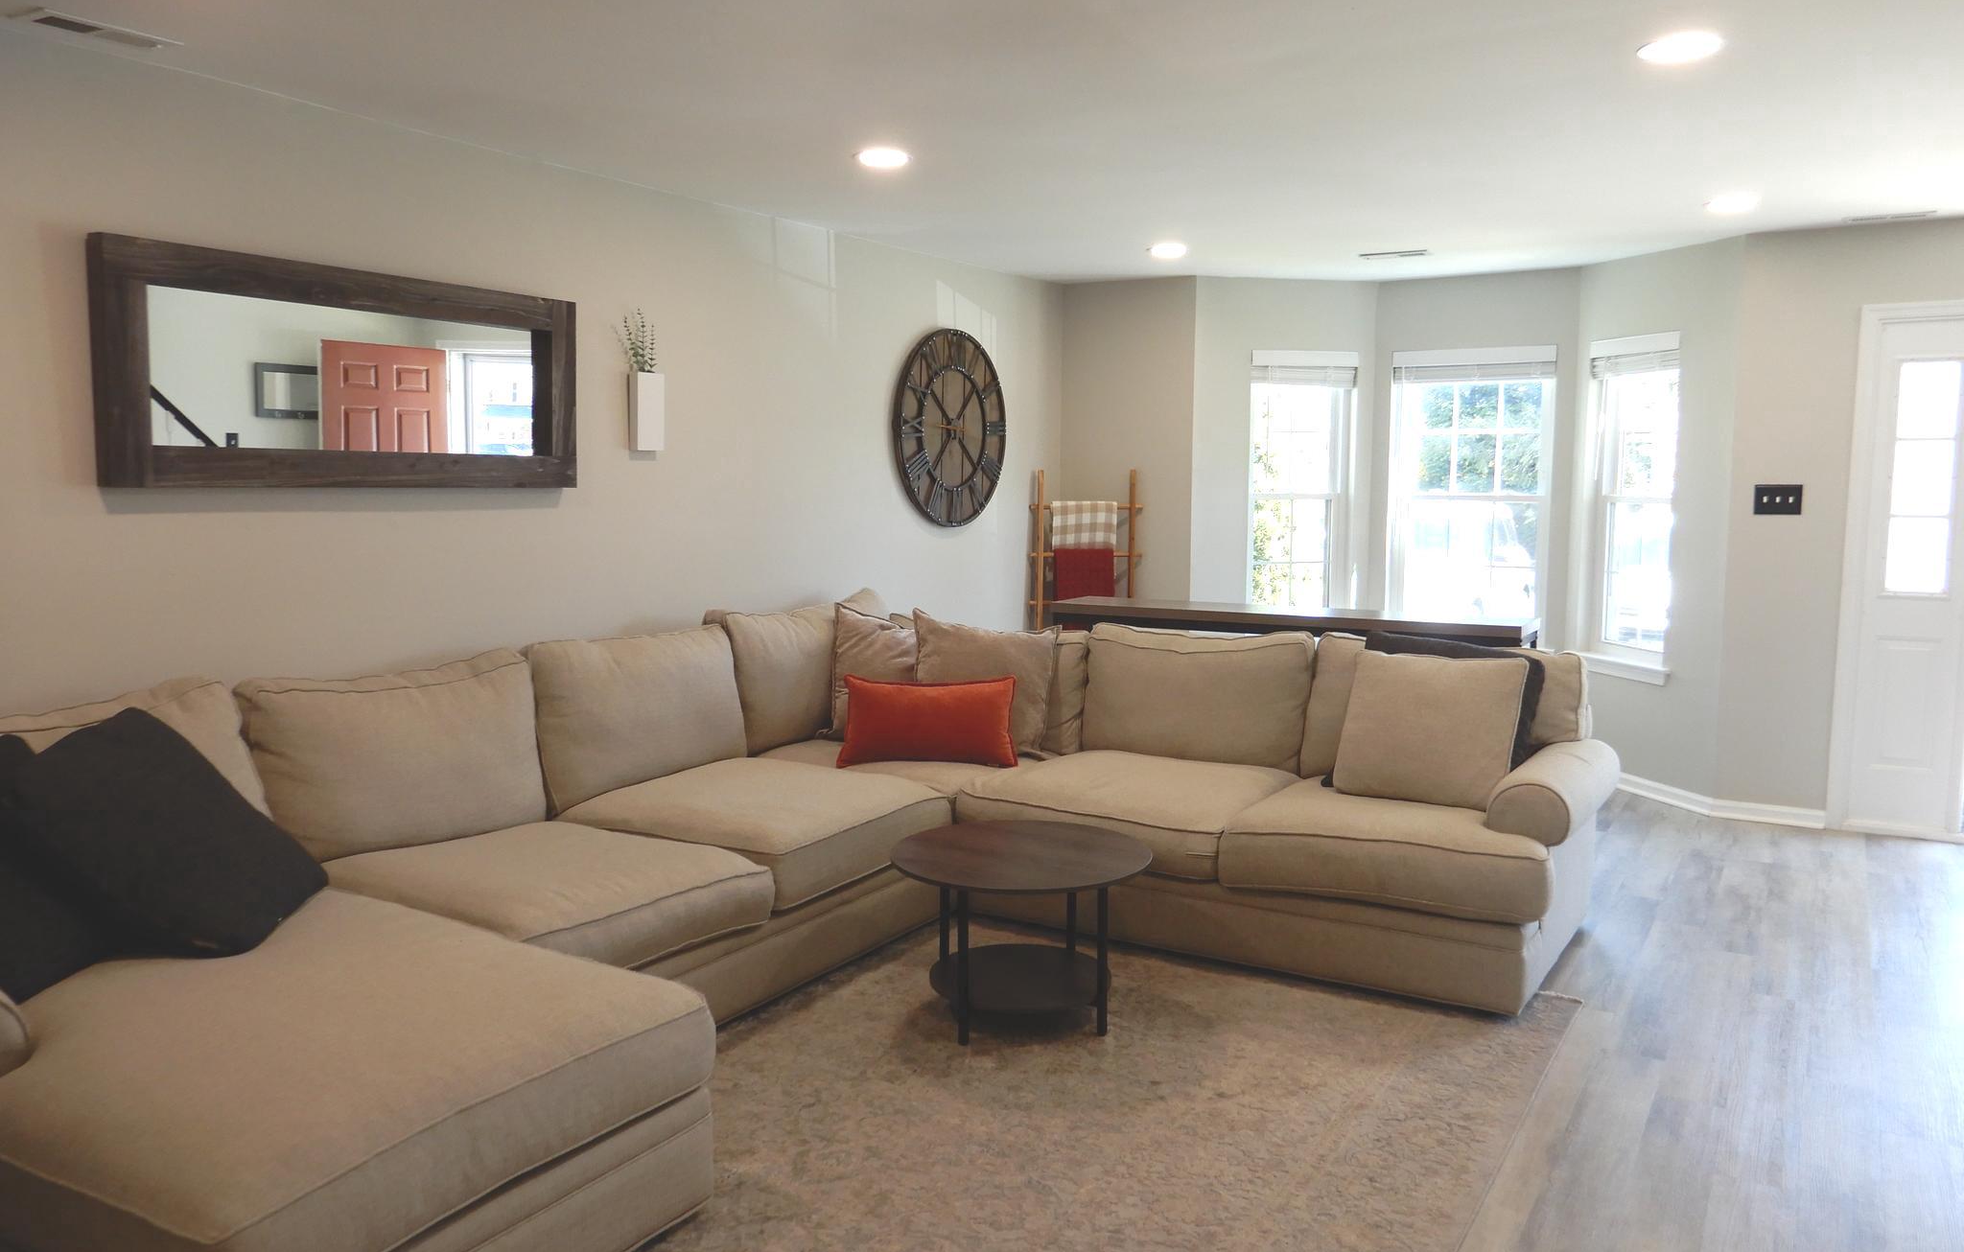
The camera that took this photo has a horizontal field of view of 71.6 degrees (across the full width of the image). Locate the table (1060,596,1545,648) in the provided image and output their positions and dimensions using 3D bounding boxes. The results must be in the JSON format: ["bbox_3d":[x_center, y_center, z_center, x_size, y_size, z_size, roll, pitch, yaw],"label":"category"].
[{"bbox_3d":[1.163,0.399,5.356,1.850,0.925,0.360,4,7,30],"label":"table"}]

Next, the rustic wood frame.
[{"bbox_3d":[-1.735,-0.695,3.875,0.065,0.600,1.430,4,7,32],"label":"rustic wood frame"}]

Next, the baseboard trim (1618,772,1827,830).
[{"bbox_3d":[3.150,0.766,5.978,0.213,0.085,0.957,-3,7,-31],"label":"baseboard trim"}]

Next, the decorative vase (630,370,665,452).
[{"bbox_3d":[-1.176,-0.748,4.775,0.050,0.265,0.120,4,7,32],"label":"decorative vase"}]

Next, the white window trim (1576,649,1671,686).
[{"bbox_3d":[2.963,0.198,6.348,0.070,0.085,0.640,-1,6,-15],"label":"white window trim"}]

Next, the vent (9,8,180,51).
[{"bbox_3d":[-2.039,-1.364,3.138,0.145,0.015,0.300,4,7,32],"label":"vent"}]

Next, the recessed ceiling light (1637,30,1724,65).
[{"bbox_3d":[1.633,-1.352,3.185,0.185,0.025,0.185,4,7,32],"label":"recessed ceiling light"}]

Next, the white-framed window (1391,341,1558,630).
[{"bbox_3d":[2.428,-0.637,6.802,0.770,1.450,0.110,4,7,30],"label":"white-framed window"}]

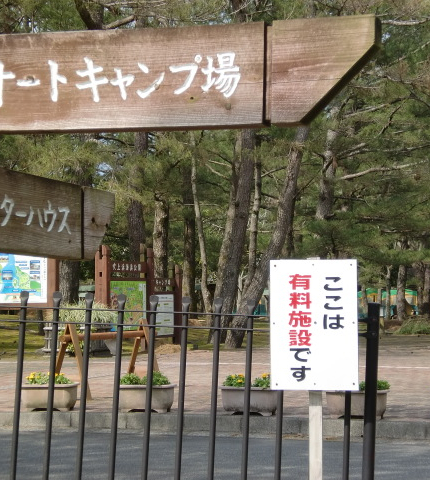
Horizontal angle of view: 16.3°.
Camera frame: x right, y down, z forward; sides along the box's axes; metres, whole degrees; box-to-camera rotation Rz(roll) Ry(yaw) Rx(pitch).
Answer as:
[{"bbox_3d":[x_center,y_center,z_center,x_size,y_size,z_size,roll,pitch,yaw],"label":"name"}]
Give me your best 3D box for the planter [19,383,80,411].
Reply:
[{"bbox_3d":[-1.728,1.649,15.753,0.634,0.281,0.287,-1,-2,18],"label":"planter"}]

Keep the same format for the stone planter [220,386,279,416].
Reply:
[{"bbox_3d":[0.359,1.626,15.070,0.634,0.281,0.287,-1,-2,18],"label":"stone planter"}]

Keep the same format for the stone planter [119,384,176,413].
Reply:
[{"bbox_3d":[-0.691,1.637,15.414,0.634,0.281,0.287,-1,-2,18],"label":"stone planter"}]

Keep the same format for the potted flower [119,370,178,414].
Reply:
[{"bbox_3d":[-0.691,1.566,15.416,0.634,0.423,0.287,-1,-2,18],"label":"potted flower"}]

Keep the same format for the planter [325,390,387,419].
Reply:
[{"bbox_3d":[1.403,1.614,14.729,0.634,0.281,0.287,-1,-2,18],"label":"planter"}]

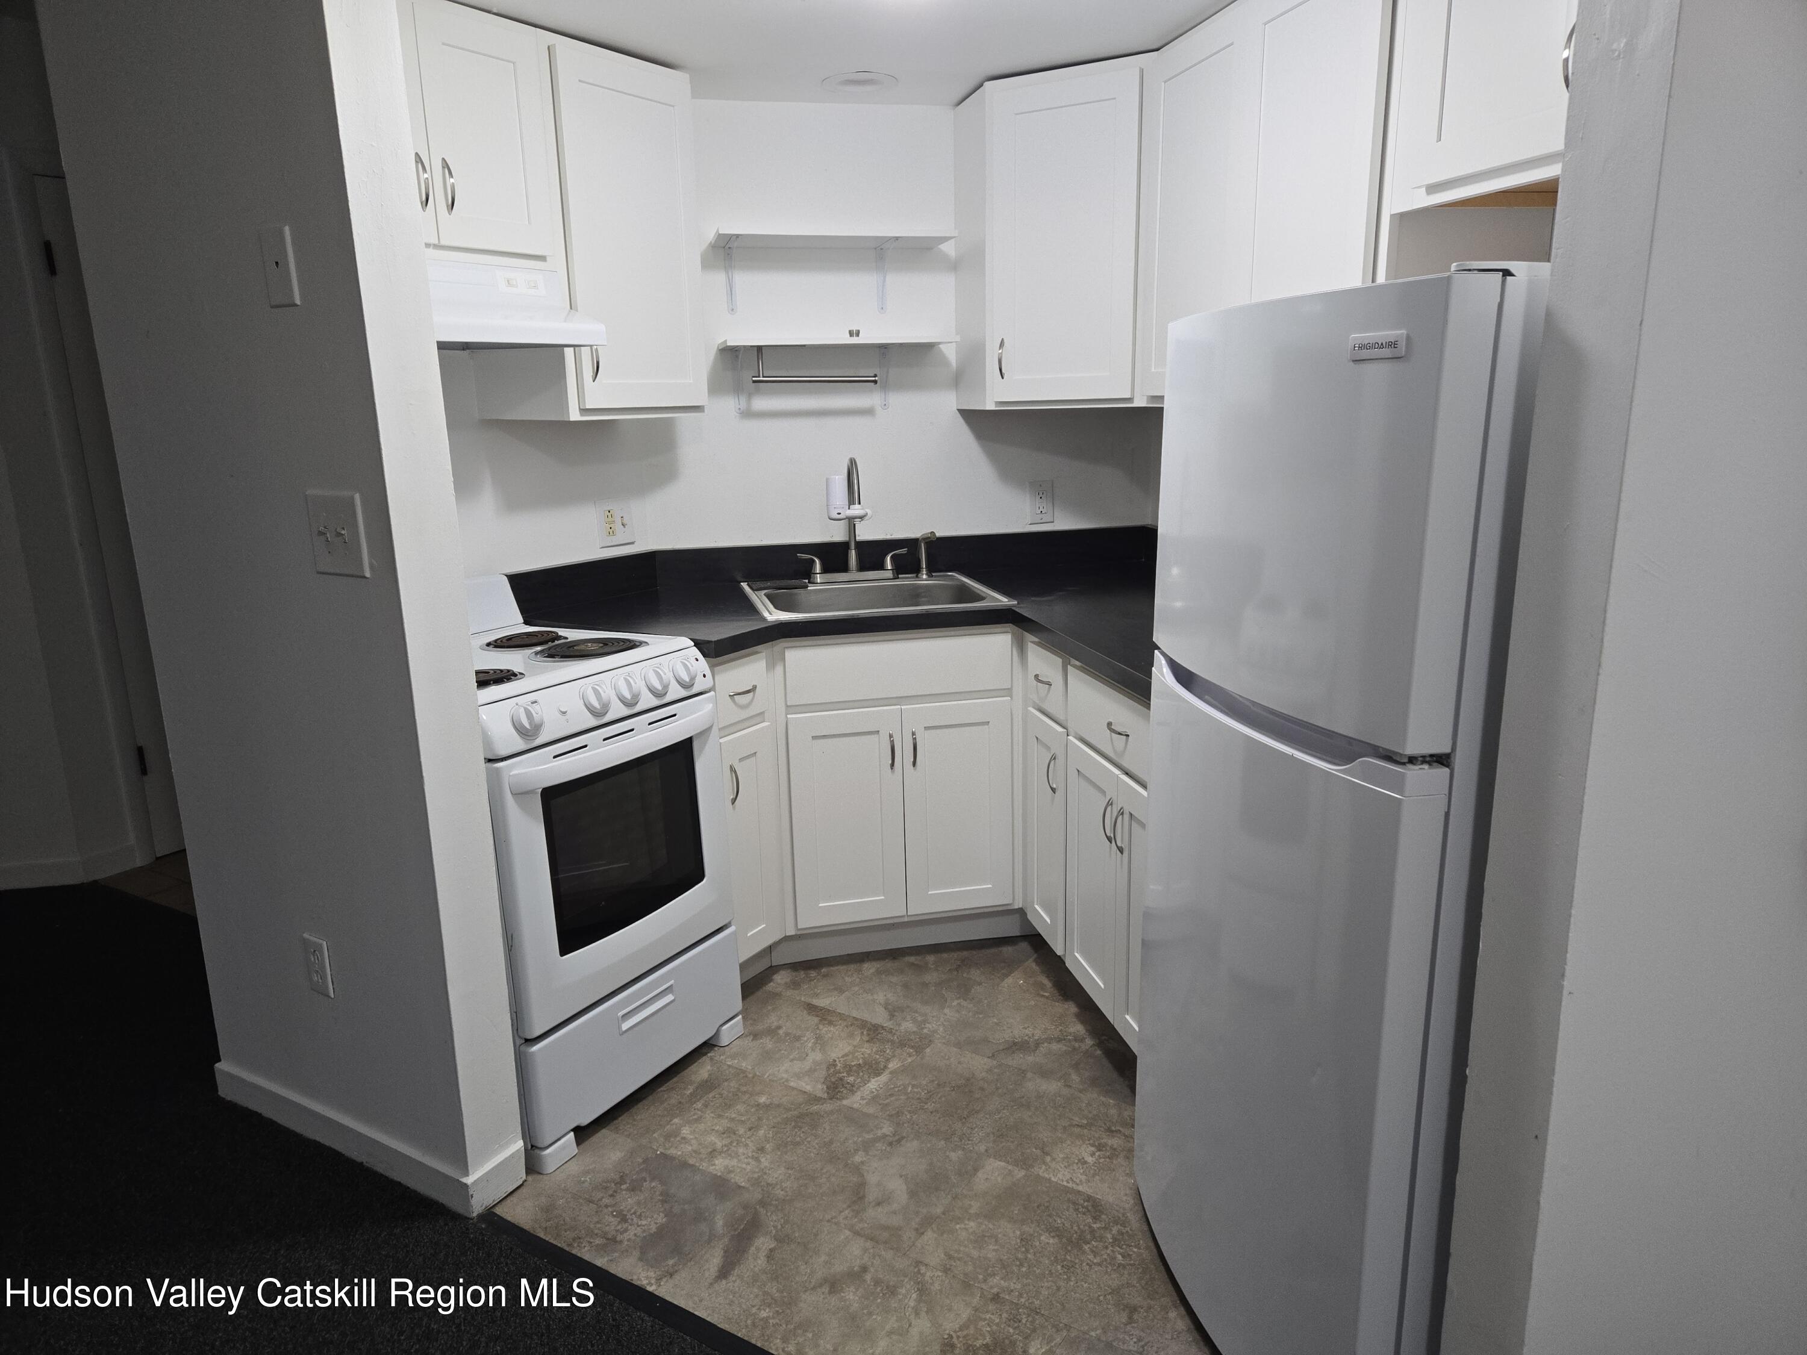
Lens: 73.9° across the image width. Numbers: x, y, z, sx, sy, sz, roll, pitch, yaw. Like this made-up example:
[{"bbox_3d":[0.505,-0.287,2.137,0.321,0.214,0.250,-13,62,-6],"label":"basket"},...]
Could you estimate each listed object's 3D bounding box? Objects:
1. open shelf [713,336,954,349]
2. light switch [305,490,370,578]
[{"bbox_3d":[-0.173,-0.896,3.218,0.615,0.019,0.250,-4,14,-12],"label":"open shelf"},{"bbox_3d":[-0.914,-0.231,1.933,0.135,0.132,0.020,7,15,31],"label":"light switch"}]

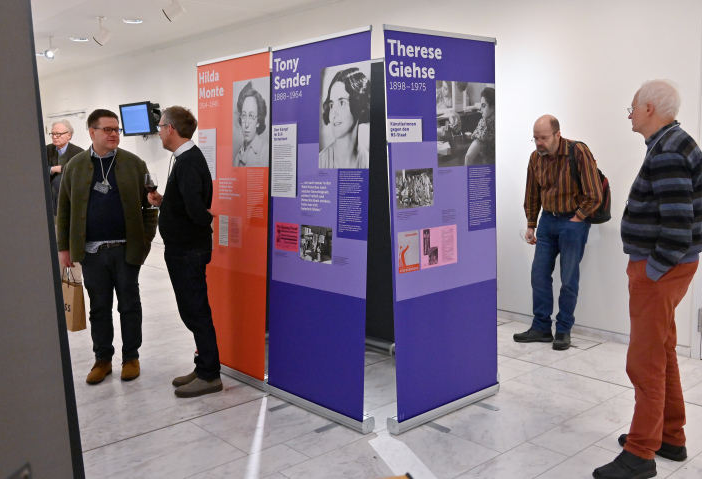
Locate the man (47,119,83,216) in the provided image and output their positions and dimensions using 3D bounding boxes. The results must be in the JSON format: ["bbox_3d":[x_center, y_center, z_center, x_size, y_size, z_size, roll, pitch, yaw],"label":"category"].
[{"bbox_3d":[-2.679,-0.234,6.510,0.520,1.807,0.380,0,7,6],"label":"man"}]

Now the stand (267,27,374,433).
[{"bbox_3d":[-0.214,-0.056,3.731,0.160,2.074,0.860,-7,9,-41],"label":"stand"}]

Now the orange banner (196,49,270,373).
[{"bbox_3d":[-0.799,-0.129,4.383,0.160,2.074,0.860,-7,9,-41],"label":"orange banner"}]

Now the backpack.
[{"bbox_3d":[1.785,-0.402,5.150,0.310,0.480,0.220,7,27,46],"label":"backpack"}]

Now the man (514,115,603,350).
[{"bbox_3d":[1.518,-0.054,5.042,0.500,1.710,0.550,-7,10,-43],"label":"man"}]

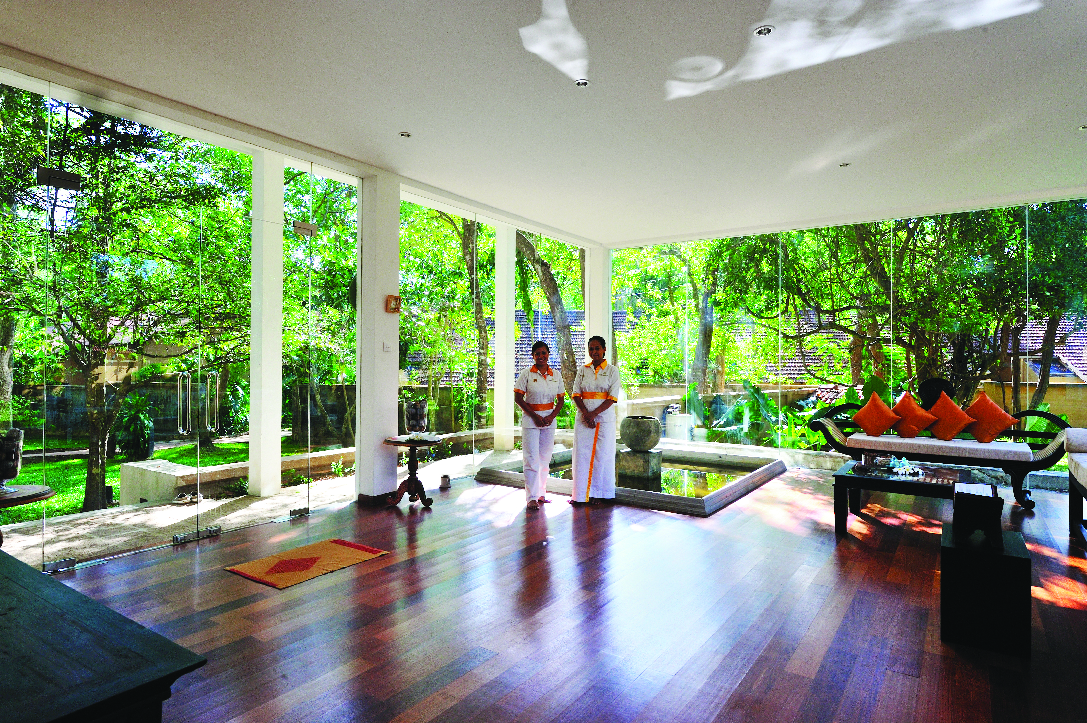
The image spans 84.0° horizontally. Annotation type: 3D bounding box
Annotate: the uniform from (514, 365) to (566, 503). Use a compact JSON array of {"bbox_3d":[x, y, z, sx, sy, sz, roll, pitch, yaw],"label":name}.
[{"bbox_3d":[-0.032,0.681,5.723,0.471,1.306,0.280,0,0,-11],"label":"uniform"}]

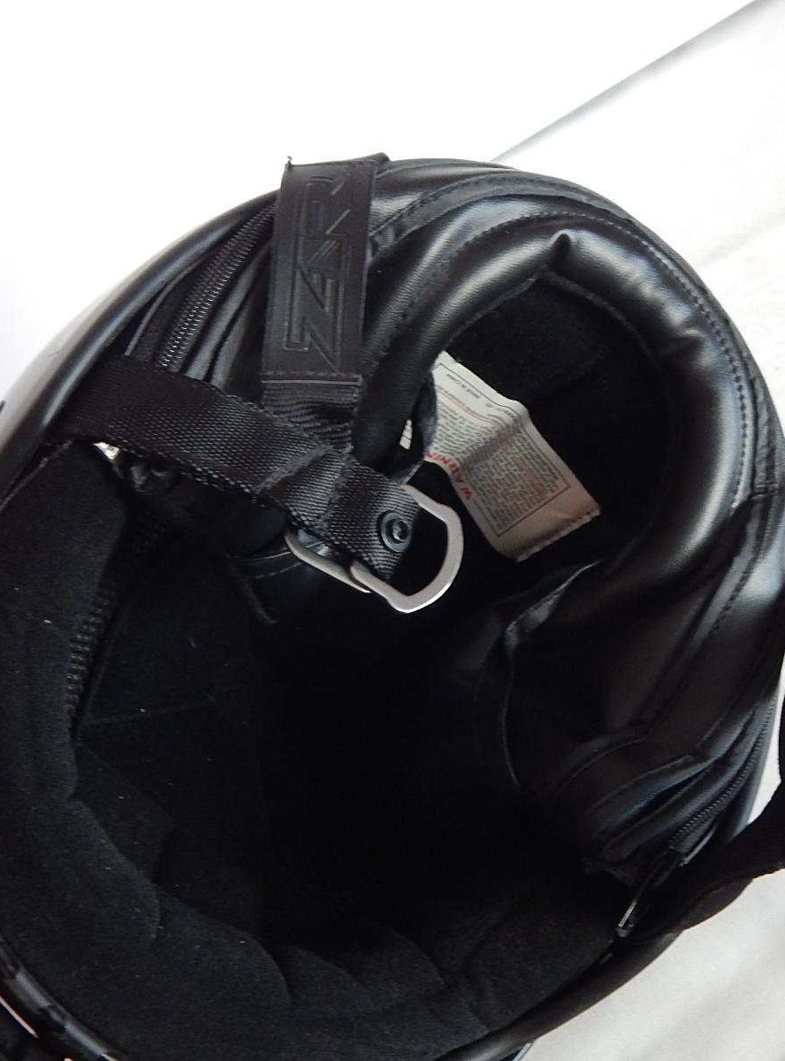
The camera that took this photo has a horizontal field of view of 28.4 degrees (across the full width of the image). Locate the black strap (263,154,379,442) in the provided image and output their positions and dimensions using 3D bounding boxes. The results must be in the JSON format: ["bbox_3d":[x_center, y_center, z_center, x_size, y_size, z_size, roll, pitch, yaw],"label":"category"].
[{"bbox_3d":[-0.019,-0.060,0.402,0.025,0.013,0.088,1,60,4],"label":"black strap"}]

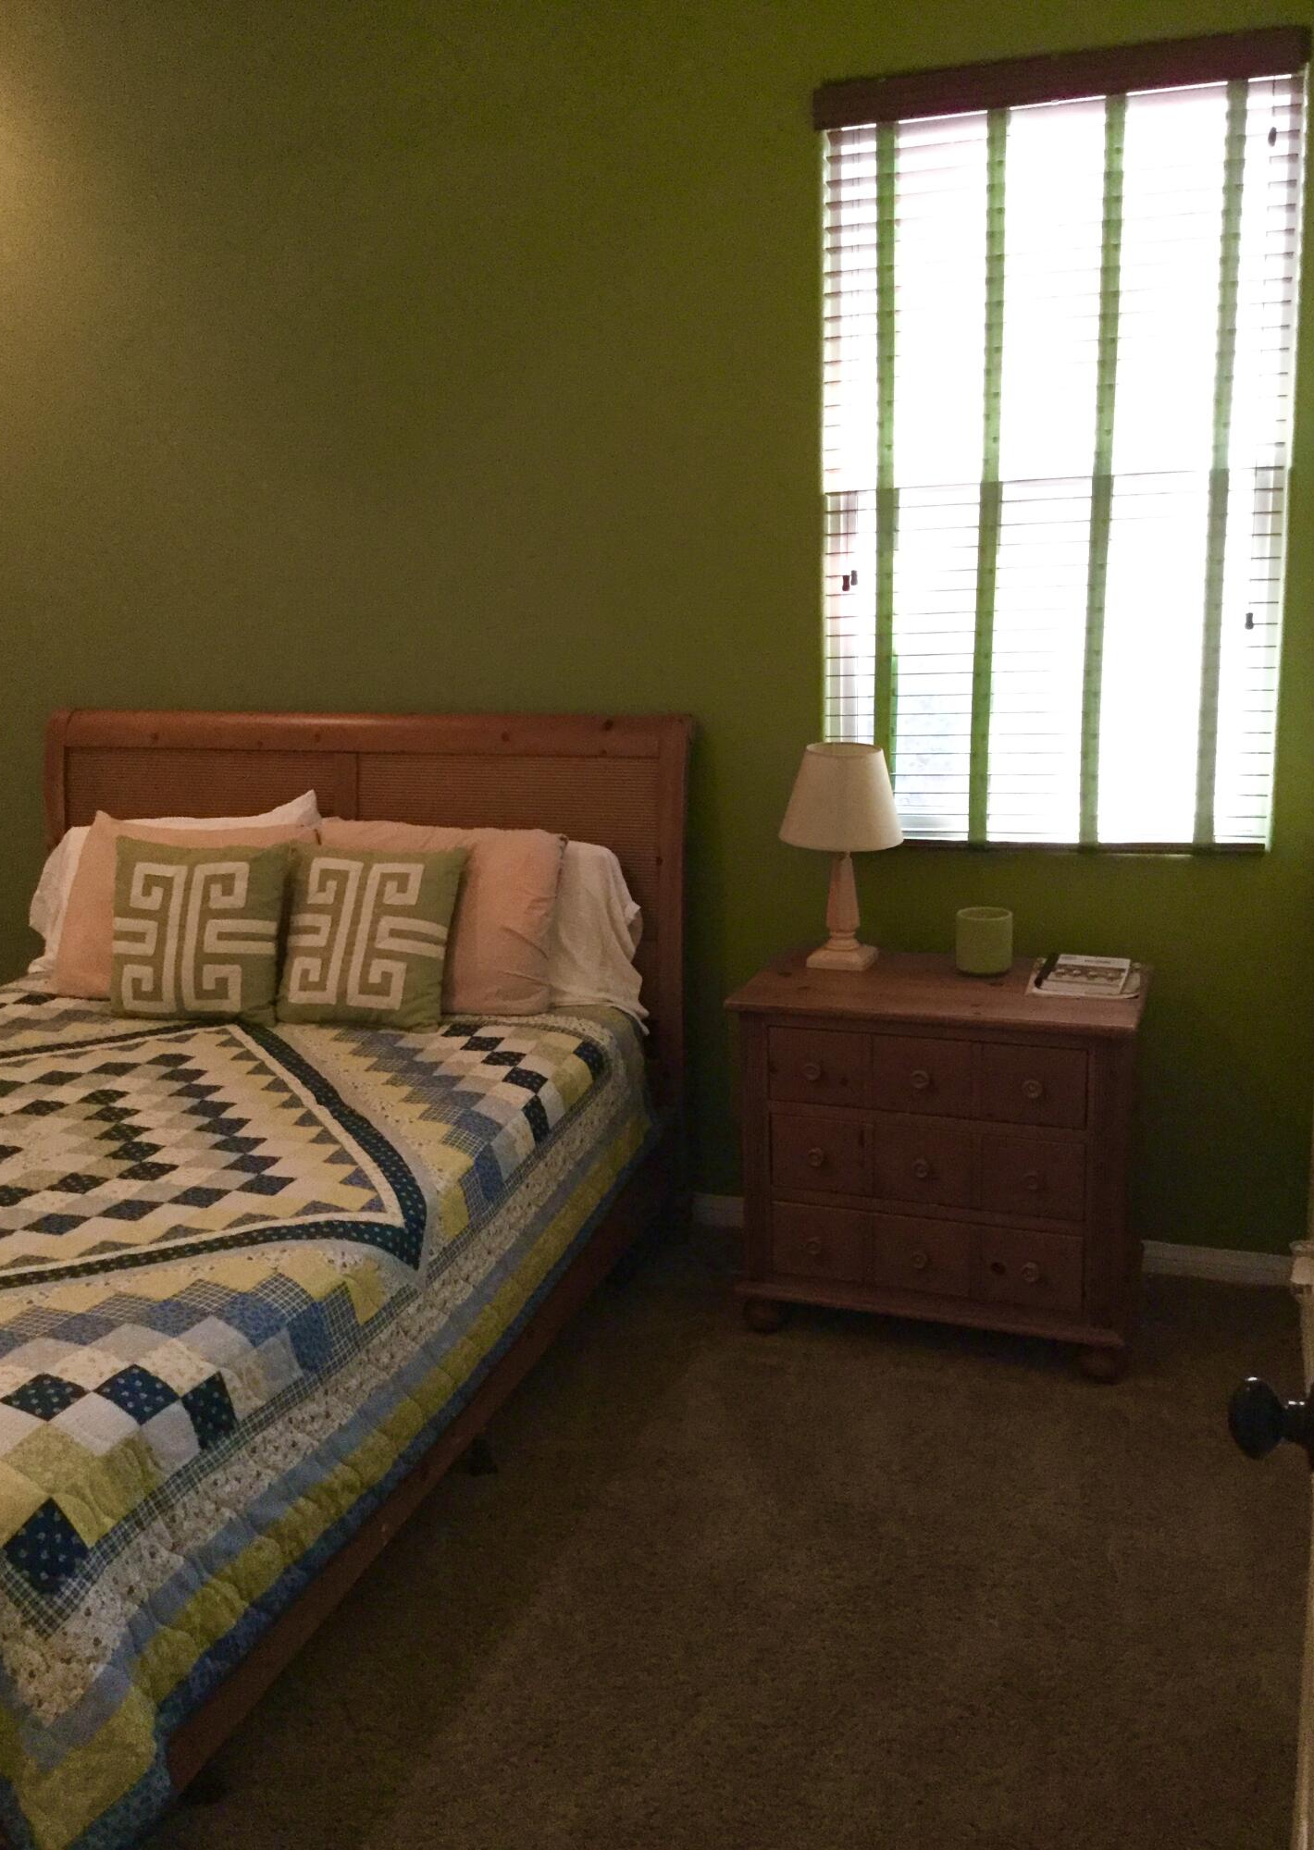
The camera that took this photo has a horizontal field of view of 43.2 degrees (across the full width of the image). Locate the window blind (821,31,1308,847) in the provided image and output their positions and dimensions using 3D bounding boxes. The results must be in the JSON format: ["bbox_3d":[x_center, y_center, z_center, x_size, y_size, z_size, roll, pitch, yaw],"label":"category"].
[{"bbox_3d":[0.774,-0.901,3.309,0.913,1.500,0.090,3,12,21],"label":"window blind"}]

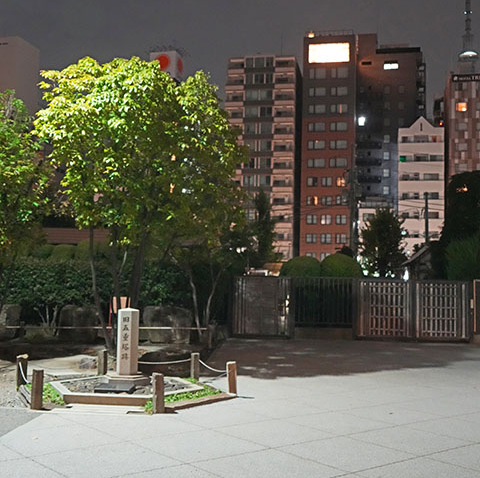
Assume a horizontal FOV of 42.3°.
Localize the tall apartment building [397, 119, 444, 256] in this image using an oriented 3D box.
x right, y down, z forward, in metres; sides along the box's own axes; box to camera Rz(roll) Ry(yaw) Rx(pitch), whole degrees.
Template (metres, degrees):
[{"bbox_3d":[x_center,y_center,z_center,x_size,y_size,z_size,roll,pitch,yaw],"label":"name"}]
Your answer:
[{"bbox_3d":[28.841,-3.716,99.627,7.000,28.800,10.000,0,-5,13],"label":"tall apartment building"}]

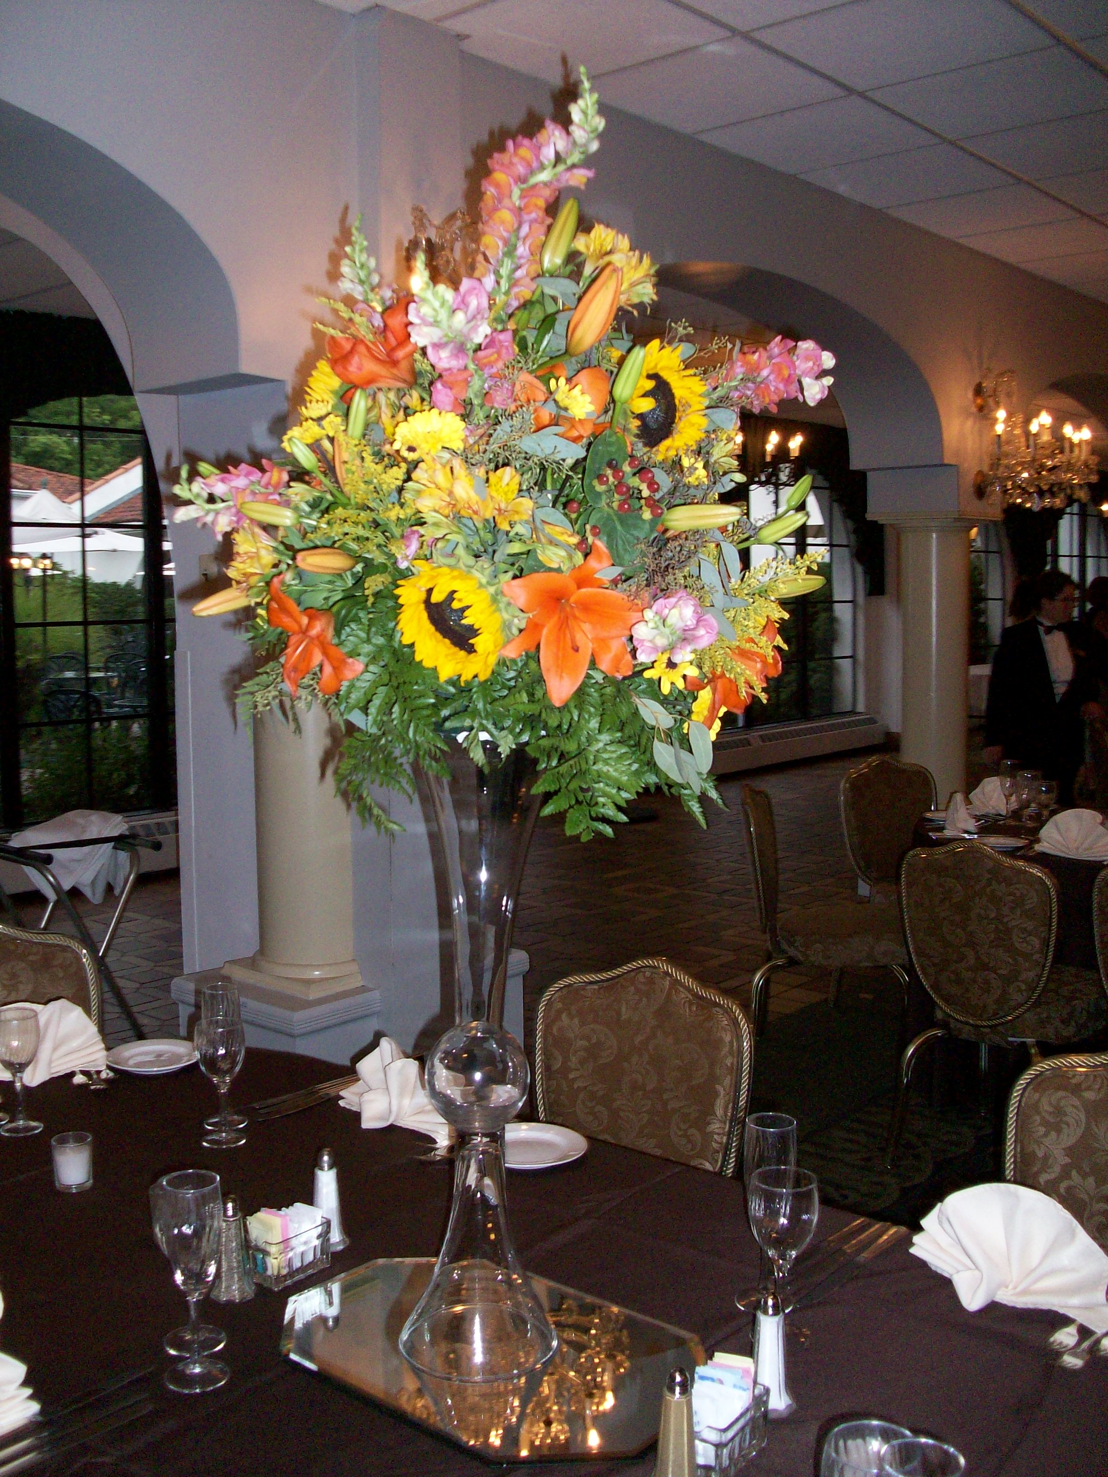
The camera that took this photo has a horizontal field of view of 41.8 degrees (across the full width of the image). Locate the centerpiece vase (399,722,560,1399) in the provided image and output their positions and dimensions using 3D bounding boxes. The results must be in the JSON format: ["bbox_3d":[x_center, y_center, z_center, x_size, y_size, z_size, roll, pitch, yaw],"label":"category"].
[{"bbox_3d":[-0.082,0.331,1.566,0.172,0.674,0.172,0,6,0],"label":"centerpiece vase"}]

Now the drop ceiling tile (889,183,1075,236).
[{"bbox_3d":[1.671,-2.025,5.603,0.600,0.025,0.610,5,8,41],"label":"drop ceiling tile"}]

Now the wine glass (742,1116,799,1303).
[{"bbox_3d":[0.231,0.512,1.567,0.064,0.201,0.064,0,6,0],"label":"wine glass"}]

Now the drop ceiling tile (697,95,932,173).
[{"bbox_3d":[0.877,-1.935,4.690,0.600,0.025,0.610,5,8,41],"label":"drop ceiling tile"}]

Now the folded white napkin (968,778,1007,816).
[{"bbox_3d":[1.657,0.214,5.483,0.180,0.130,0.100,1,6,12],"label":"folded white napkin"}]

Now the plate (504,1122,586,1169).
[{"bbox_3d":[-0.033,0.625,2.198,0.163,0.021,0.163,0,6,0],"label":"plate"}]

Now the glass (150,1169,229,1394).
[{"bbox_3d":[-0.377,0.567,1.522,0.074,0.212,0.074,0,6,0],"label":"glass"}]

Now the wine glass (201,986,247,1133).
[{"bbox_3d":[-0.526,0.507,2.319,0.071,0.224,0.071,0,6,0],"label":"wine glass"}]

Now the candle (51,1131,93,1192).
[{"bbox_3d":[-0.691,0.610,2.085,0.057,0.068,0.057,0,6,0],"label":"candle"}]

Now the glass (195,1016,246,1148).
[{"bbox_3d":[-0.497,0.517,2.175,0.075,0.178,0.075,0,6,0],"label":"glass"}]

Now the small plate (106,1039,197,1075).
[{"bbox_3d":[-0.722,0.580,2.615,0.163,0.021,0.163,0,6,0],"label":"small plate"}]

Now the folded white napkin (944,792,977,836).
[{"bbox_3d":[1.438,0.259,5.135,0.120,0.135,0.230,0,6,3],"label":"folded white napkin"}]

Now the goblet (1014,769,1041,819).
[{"bbox_3d":[1.741,0.218,5.284,0.080,0.184,0.080,0,6,0],"label":"goblet"}]

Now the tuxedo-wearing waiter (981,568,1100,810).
[{"bbox_3d":[2.222,0.072,6.689,0.510,1.702,0.320,-2,6,-16],"label":"tuxedo-wearing waiter"}]

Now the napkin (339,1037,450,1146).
[{"bbox_3d":[-0.245,0.534,2.256,0.190,0.130,0.140,-1,6,-9],"label":"napkin"}]

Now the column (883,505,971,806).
[{"bbox_3d":[1.667,-0.326,6.485,0.350,1.366,0.350,5,8,41],"label":"column"}]

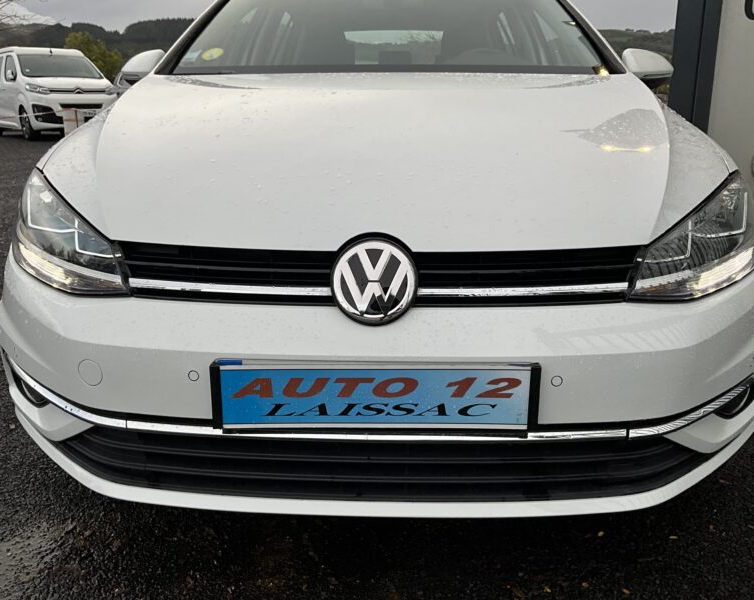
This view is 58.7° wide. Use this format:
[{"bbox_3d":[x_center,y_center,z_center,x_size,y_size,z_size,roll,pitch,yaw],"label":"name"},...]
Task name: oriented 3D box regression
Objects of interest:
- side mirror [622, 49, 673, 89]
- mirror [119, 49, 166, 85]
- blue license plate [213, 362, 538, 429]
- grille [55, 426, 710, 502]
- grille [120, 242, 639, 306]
[{"bbox_3d":[0.975,-0.838,2.415,0.200,0.150,0.130,1,16,2],"label":"side mirror"},{"bbox_3d":[-0.853,-0.858,2.485,0.200,0.150,0.130,1,16,2],"label":"mirror"},{"bbox_3d":[-0.002,0.157,1.106,0.535,0.115,0.025,1,16,2],"label":"blue license plate"},{"bbox_3d":[0.001,0.278,1.224,1.250,0.125,0.150,1,16,2],"label":"grille"},{"bbox_3d":[0.002,-0.042,1.143,0.920,0.095,0.100,1,16,2],"label":"grille"}]

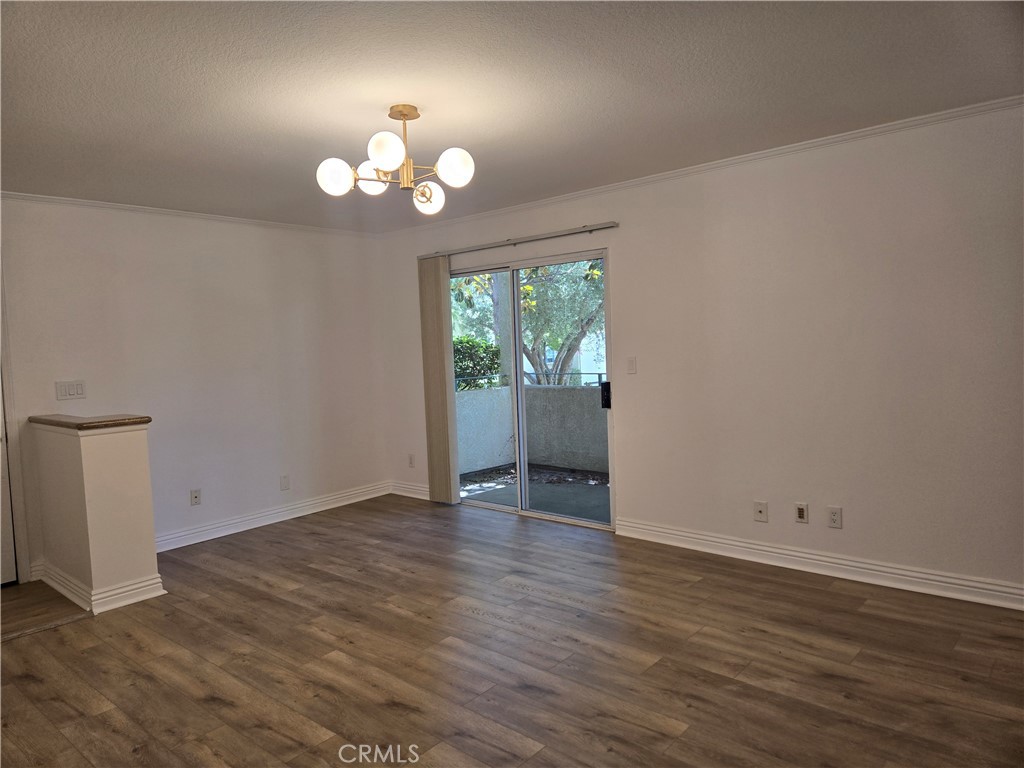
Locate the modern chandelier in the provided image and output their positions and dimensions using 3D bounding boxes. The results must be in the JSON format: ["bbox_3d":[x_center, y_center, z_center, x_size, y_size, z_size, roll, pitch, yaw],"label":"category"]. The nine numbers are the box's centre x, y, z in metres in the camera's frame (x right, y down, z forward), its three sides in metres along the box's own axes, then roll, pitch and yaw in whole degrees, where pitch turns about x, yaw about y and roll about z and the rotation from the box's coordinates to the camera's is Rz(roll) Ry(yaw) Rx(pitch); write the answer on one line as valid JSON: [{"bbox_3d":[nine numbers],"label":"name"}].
[{"bbox_3d":[-0.467,-1.012,3.007,0.730,0.400,0.690,1,5,41],"label":"modern chandelier"}]

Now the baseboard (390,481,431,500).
[{"bbox_3d":[-0.921,0.984,6.290,0.610,0.127,0.020,1,5,41],"label":"baseboard"}]

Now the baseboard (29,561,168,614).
[{"bbox_3d":[-2.527,1.180,4.190,0.980,0.136,0.420,1,5,41],"label":"baseboard"}]

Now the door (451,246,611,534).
[{"bbox_3d":[0.065,0.056,5.380,1.760,2.010,0.100,1,5,41],"label":"door"}]

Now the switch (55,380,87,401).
[{"bbox_3d":[-2.898,0.043,4.477,0.010,0.117,0.163,1,5,41],"label":"switch"}]

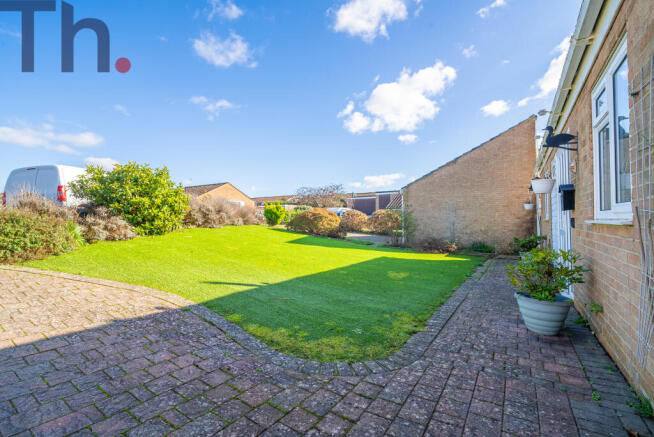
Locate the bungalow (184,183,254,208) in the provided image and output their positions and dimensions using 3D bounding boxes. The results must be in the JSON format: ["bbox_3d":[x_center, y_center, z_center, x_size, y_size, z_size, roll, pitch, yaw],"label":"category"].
[{"bbox_3d":[-16.030,-2.080,38.230,10.500,4.600,7.700,0,0,37],"label":"bungalow"}]

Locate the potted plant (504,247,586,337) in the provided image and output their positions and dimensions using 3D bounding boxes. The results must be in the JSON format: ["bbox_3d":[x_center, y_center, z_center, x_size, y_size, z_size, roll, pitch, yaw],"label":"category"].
[{"bbox_3d":[1.935,0.630,2.600,0.560,0.720,0.540,0,0,37],"label":"potted plant"}]

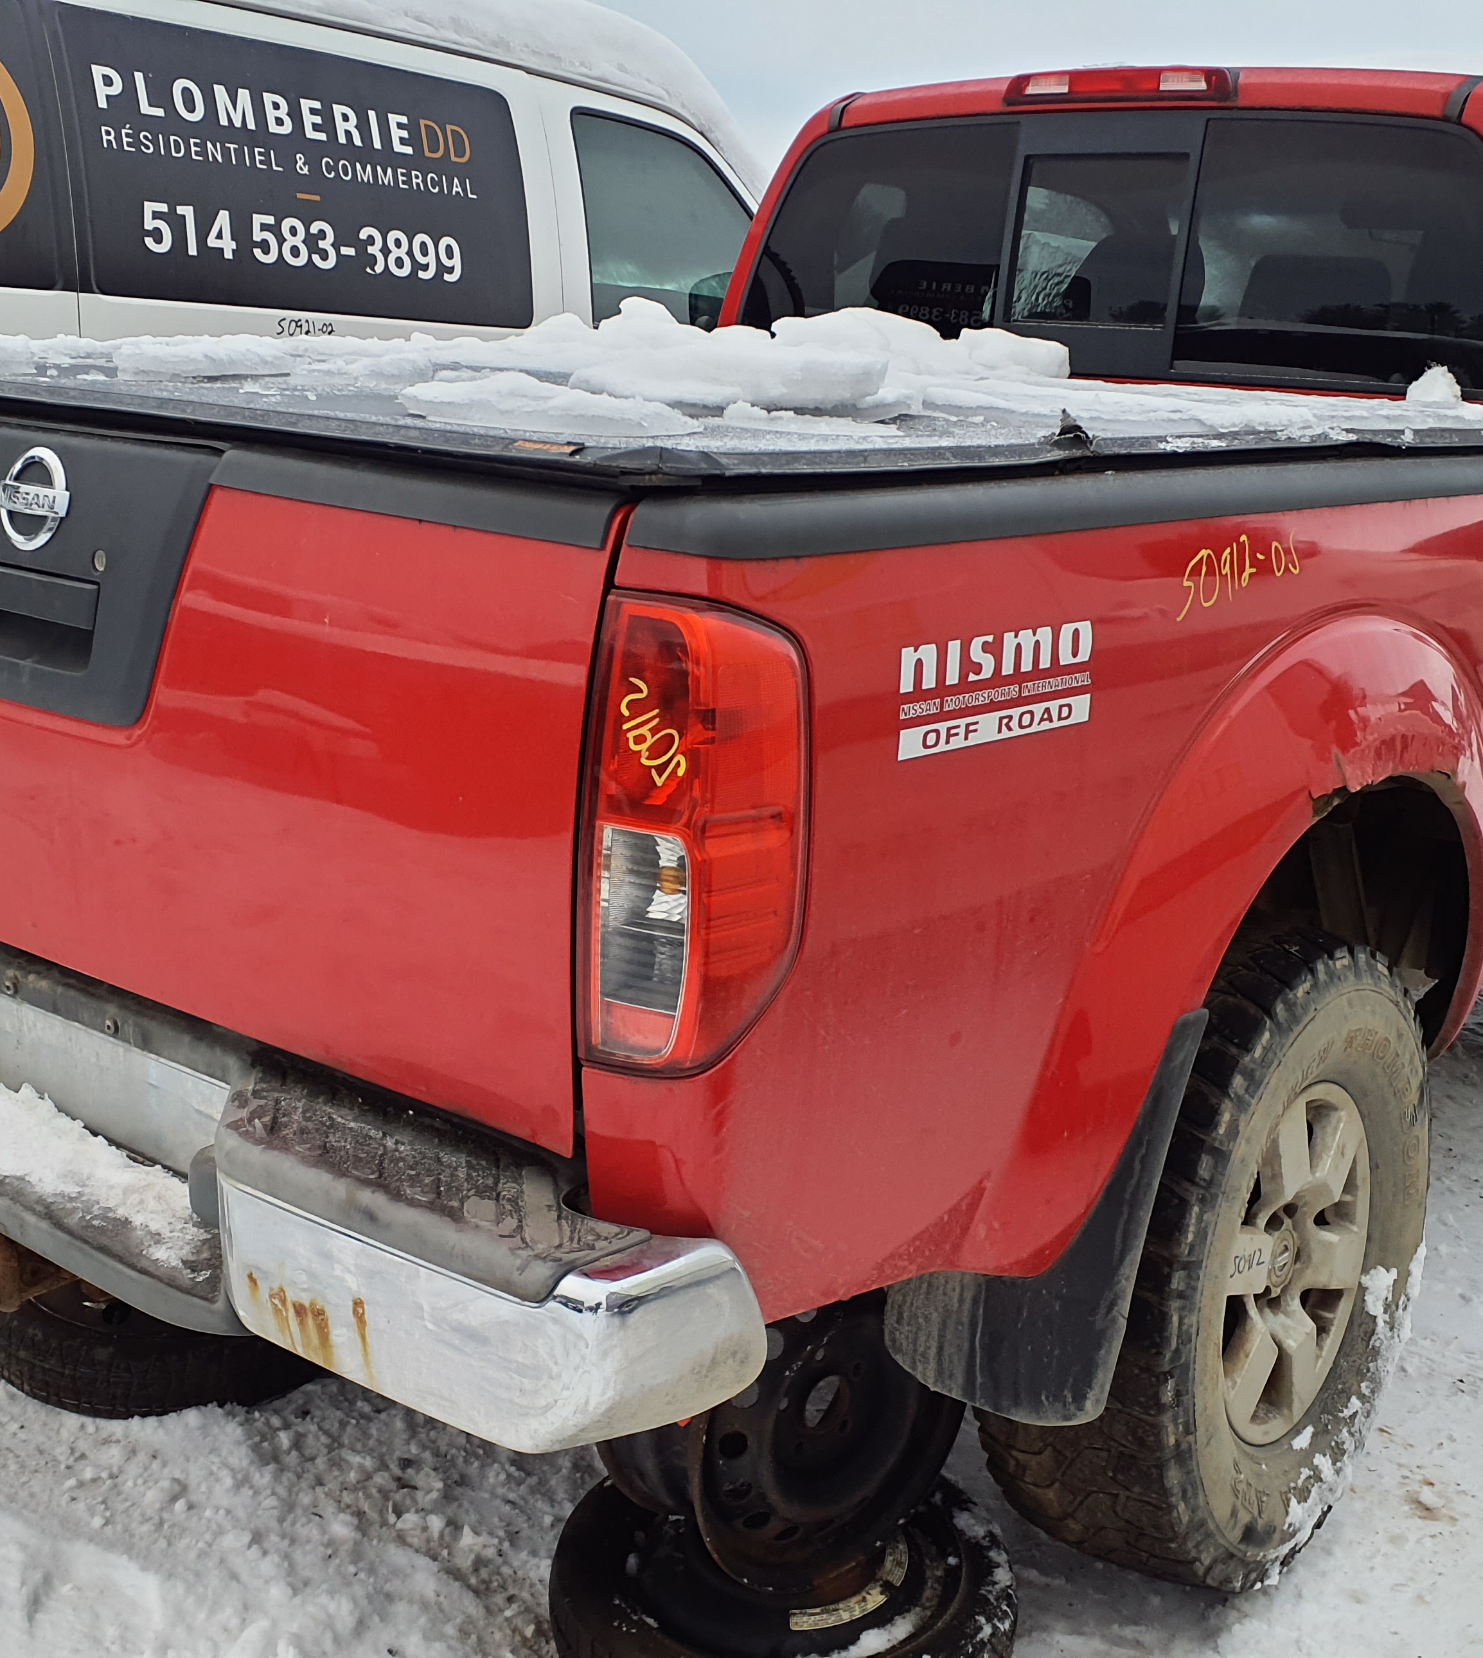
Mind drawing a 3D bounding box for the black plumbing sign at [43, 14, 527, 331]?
[{"bbox_3d":[-0.965,-1.461,4.407,0.050,0.580,1.190,-1,7,42],"label":"black plumbing sign"}]

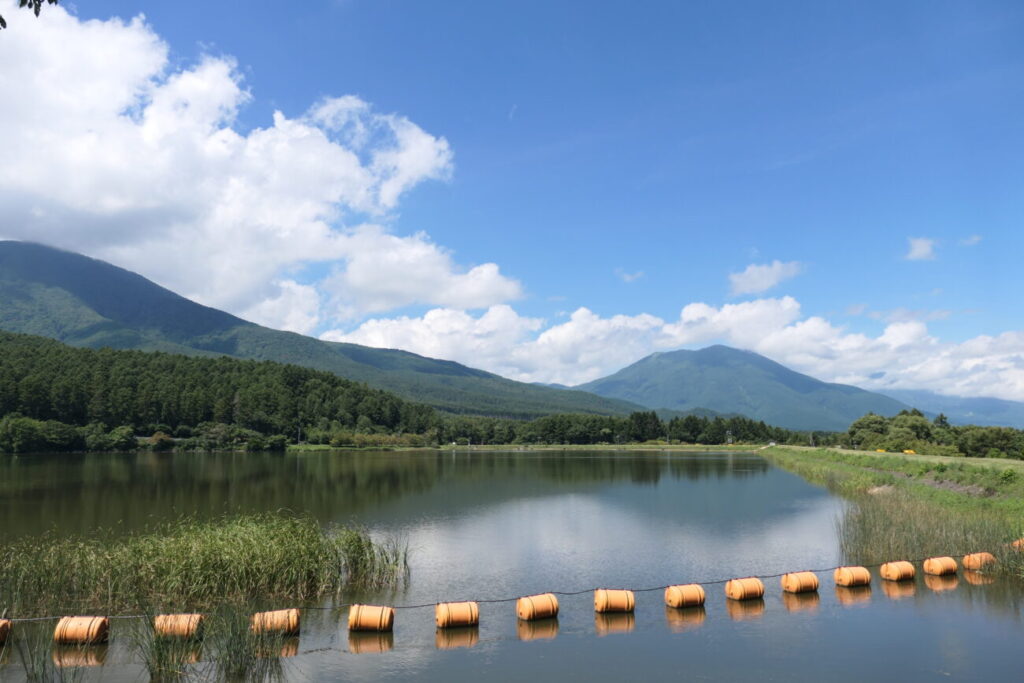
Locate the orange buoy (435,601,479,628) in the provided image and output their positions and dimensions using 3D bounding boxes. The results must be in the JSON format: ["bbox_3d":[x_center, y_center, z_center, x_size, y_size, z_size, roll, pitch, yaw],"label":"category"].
[{"bbox_3d":[-1.125,5.592,14.535,0.840,0.500,0.500,2,-8,-13],"label":"orange buoy"}]

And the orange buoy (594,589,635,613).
[{"bbox_3d":[2.250,5.743,15.656,0.840,0.500,0.500,1,-8,-10],"label":"orange buoy"}]

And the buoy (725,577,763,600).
[{"bbox_3d":[5.514,5.906,16.866,0.840,0.500,0.500,3,-9,-21],"label":"buoy"}]

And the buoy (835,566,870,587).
[{"bbox_3d":[8.750,6.100,18.286,0.840,0.500,0.500,3,-9,-20],"label":"buoy"}]

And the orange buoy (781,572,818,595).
[{"bbox_3d":[7.122,6.007,17.602,0.840,0.500,0.500,3,-9,-20],"label":"orange buoy"}]

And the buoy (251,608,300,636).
[{"bbox_3d":[-4.643,5.522,13.981,0.840,0.500,0.500,1,-8,-7],"label":"buoy"}]

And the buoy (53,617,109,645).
[{"bbox_3d":[-8.163,5.461,13.479,0.840,0.500,0.500,0,-8,1],"label":"buoy"}]

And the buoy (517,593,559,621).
[{"bbox_3d":[0.539,5.678,15.172,0.840,0.500,0.500,3,-9,-22],"label":"buoy"}]

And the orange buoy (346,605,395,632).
[{"bbox_3d":[-2.851,5.566,14.318,0.840,0.500,0.500,1,-8,-7],"label":"orange buoy"}]

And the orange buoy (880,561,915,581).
[{"bbox_3d":[10.333,6.206,19.059,0.840,0.500,0.500,3,-9,-22],"label":"orange buoy"}]

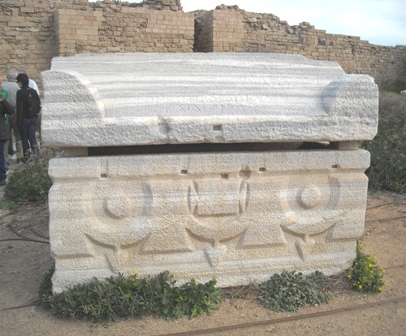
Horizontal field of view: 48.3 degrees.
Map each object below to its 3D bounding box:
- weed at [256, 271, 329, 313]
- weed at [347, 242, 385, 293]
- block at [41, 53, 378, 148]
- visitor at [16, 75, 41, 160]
[{"bbox_3d":[0.629,0.856,3.289,0.500,0.190,0.380,-2,11,-11],"label":"weed"},{"bbox_3d":[1.254,0.762,3.530,0.250,0.290,0.250,-2,11,-11],"label":"weed"},{"bbox_3d":[0.041,-0.599,3.720,2.505,0.661,1.000,-2,11,-11],"label":"block"},{"bbox_3d":[-3.251,-0.928,8.392,0.370,1.660,0.430,6,12,25],"label":"visitor"}]

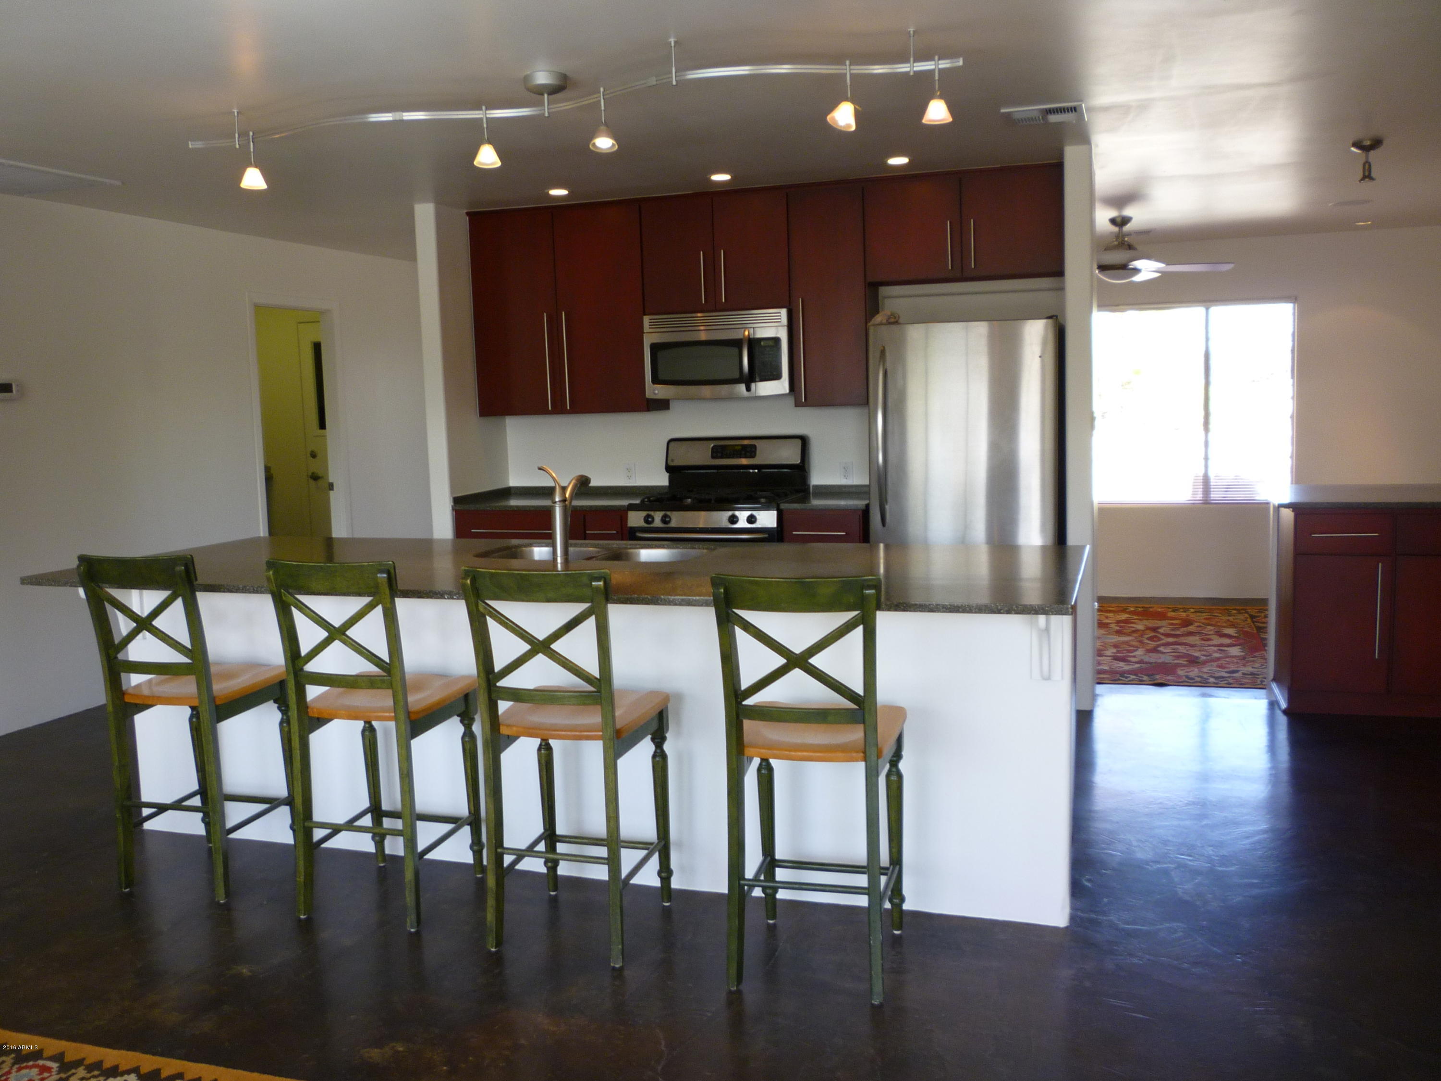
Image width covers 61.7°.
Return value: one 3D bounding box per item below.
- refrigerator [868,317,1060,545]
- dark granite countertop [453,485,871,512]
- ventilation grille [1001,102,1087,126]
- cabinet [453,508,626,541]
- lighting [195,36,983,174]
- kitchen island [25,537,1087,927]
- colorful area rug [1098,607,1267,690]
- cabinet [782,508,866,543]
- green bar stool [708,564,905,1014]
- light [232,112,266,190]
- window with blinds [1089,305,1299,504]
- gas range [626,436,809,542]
[{"bbox_3d":[1.188,-0.137,5.699,0.822,1.736,0.799,1,6,19],"label":"refrigerator"},{"bbox_3d":[-0.285,-0.220,6.271,2.140,0.085,0.635,1,7,18],"label":"dark granite countertop"},{"bbox_3d":[1.223,-1.593,4.540,0.293,0.022,0.288,1,6,19],"label":"ventilation grille"},{"bbox_3d":[-0.808,0.258,6.519,1.000,0.880,0.610,1,7,18],"label":"cabinet"},{"bbox_3d":[-0.581,-1.312,3.724,2.620,0.280,0.260,1,7,18],"label":"lighting"},{"bbox_3d":[-0.527,0.523,4.018,3.306,0.914,1.145,1,7,18],"label":"kitchen island"},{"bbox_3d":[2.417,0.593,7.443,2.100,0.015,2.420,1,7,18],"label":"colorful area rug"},{"bbox_3d":[0.591,0.278,5.993,0.395,0.880,0.617,1,6,19],"label":"cabinet"},{"bbox_3d":[0.237,0.564,3.012,0.410,1.024,0.490,0,7,15],"label":"green bar stool"},{"bbox_3d":[-1.628,-1.348,4.166,0.115,0.270,0.100,1,6,19],"label":"light"},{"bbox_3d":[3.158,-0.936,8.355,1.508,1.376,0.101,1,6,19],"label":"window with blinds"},{"bbox_3d":[0.011,0.108,6.174,0.760,1.210,0.690,1,7,18],"label":"gas range"}]

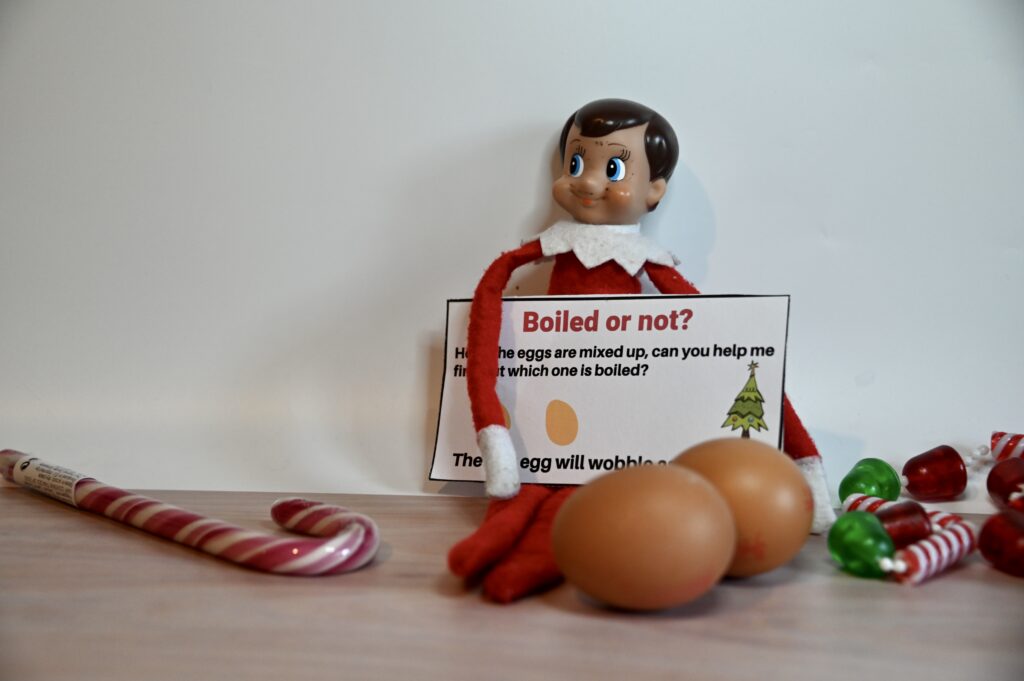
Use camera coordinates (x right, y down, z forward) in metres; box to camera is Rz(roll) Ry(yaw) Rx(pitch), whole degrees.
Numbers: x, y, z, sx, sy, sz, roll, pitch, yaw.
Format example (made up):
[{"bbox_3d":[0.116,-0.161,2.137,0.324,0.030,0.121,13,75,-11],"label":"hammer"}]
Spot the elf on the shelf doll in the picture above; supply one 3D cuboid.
[{"bbox_3d":[0.049,-0.005,0.643,0.128,0.154,0.166,2,9,10],"label":"elf on the shelf doll"}]

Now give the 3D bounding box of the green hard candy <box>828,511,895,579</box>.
[{"bbox_3d":[0.116,0.068,0.612,0.021,0.021,0.021,23,20,37],"label":"green hard candy"}]

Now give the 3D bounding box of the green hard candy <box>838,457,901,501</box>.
[{"bbox_3d":[0.133,0.054,0.690,0.021,0.021,0.021,-17,17,-36],"label":"green hard candy"}]

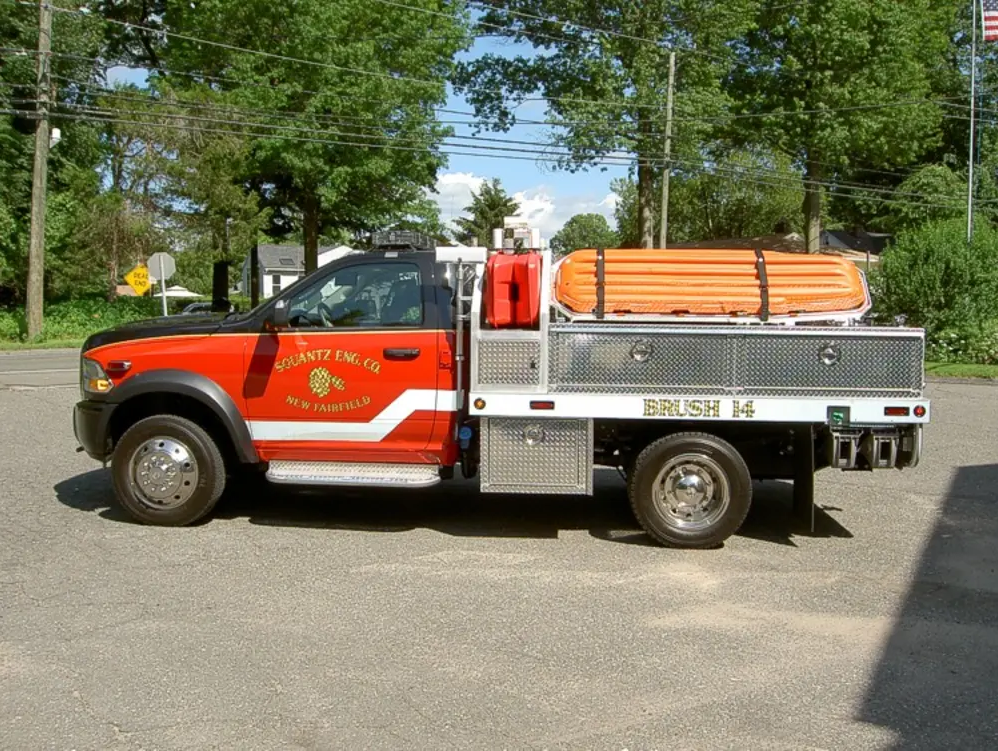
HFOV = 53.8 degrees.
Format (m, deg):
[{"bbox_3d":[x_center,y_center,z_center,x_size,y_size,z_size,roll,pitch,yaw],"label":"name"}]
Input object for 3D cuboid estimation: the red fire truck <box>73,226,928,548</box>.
[{"bbox_3d":[-0.162,-0.061,7.804,6.126,2.250,2.420,1,4,3],"label":"red fire truck"}]

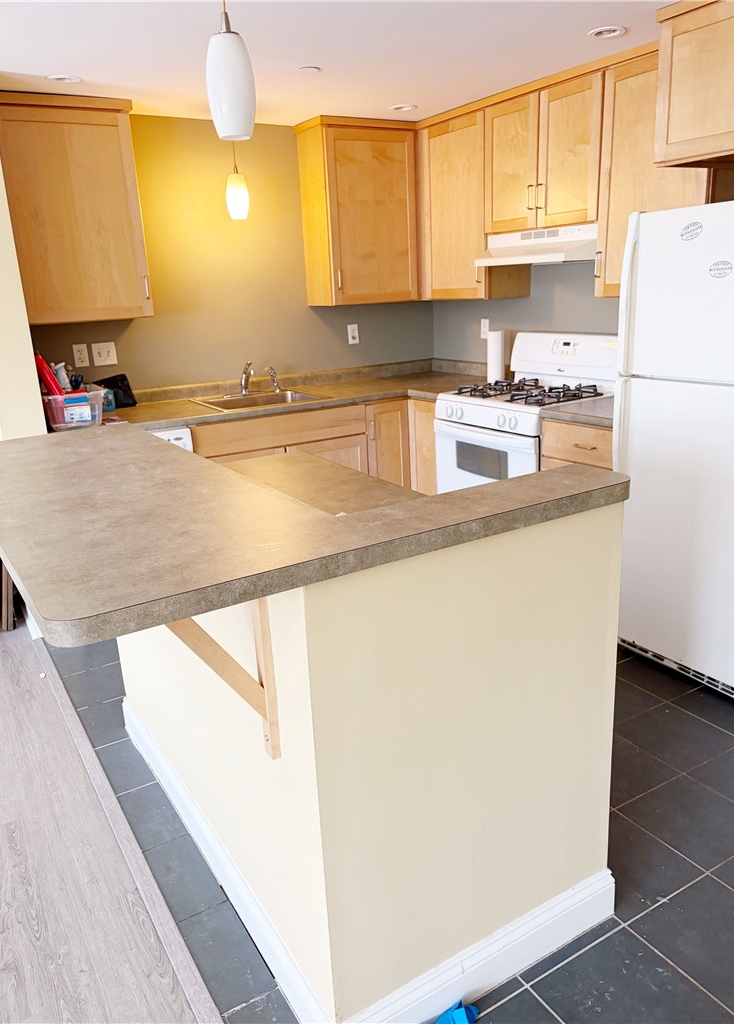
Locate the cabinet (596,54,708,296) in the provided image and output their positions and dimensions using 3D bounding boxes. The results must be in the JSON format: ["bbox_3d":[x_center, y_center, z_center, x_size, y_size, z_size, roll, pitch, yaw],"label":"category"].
[{"bbox_3d":[1.285,-1.371,3.187,0.329,0.916,0.530,-12,19,-29],"label":"cabinet"}]

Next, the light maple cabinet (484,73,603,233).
[{"bbox_3d":[0.940,-1.671,3.682,0.329,0.590,0.761,-12,19,-29],"label":"light maple cabinet"}]

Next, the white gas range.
[{"bbox_3d":[0.845,-0.277,3.958,0.691,1.188,0.768,-12,19,-29],"label":"white gas range"}]

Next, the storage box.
[{"bbox_3d":[-1.409,-0.497,3.647,0.262,0.159,0.373,-12,19,-29],"label":"storage box"}]

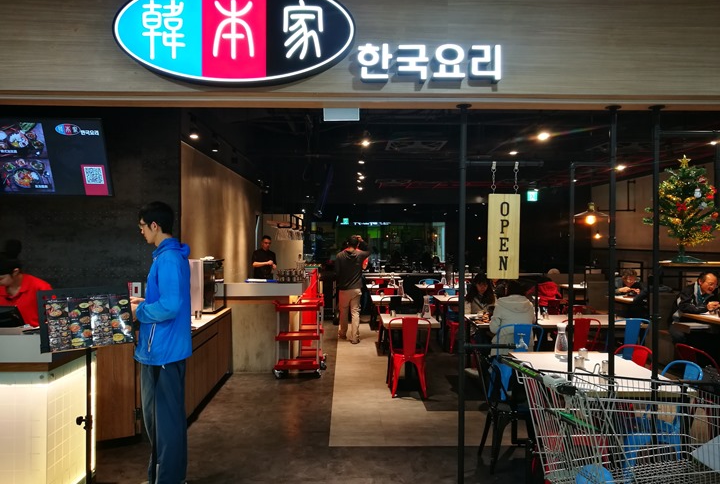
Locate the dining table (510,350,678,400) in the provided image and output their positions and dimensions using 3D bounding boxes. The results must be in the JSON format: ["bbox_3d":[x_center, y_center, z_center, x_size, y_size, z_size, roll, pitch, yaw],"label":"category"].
[{"bbox_3d":[1.540,1.224,3.750,0.770,0.740,1.110,0,0,-1],"label":"dining table"}]

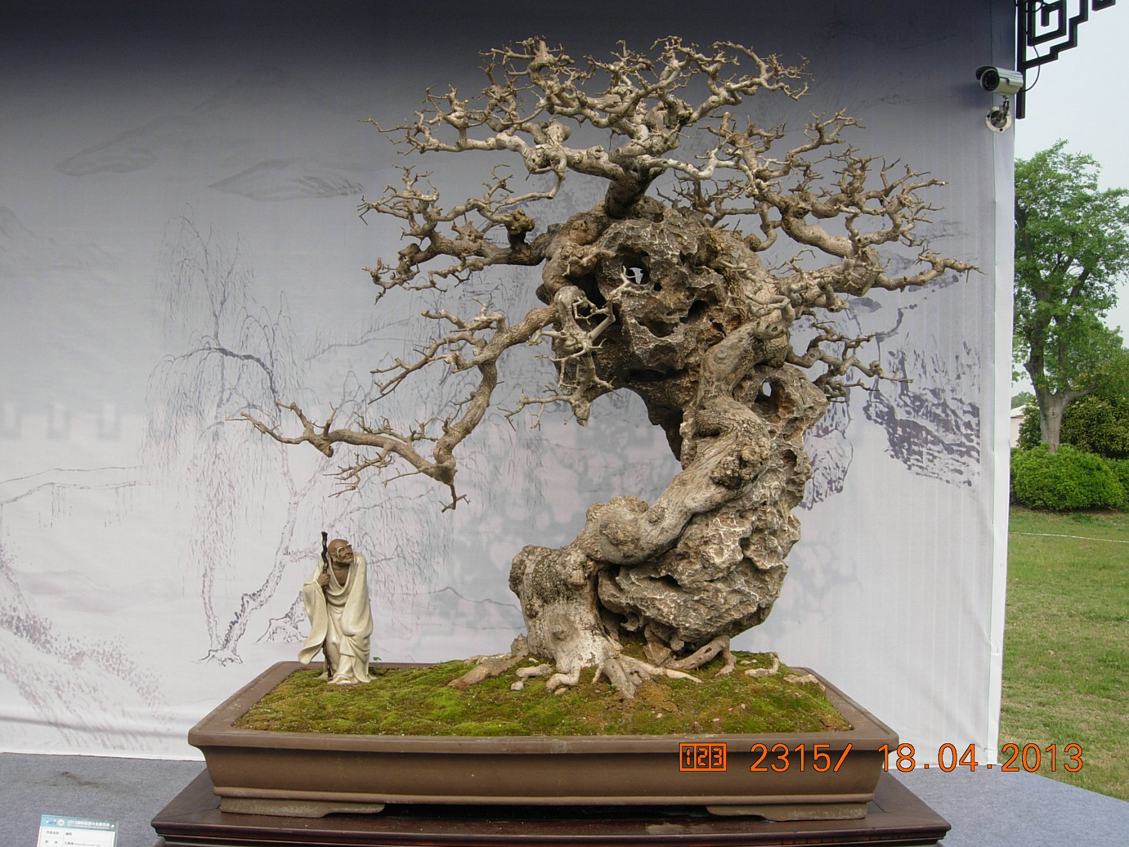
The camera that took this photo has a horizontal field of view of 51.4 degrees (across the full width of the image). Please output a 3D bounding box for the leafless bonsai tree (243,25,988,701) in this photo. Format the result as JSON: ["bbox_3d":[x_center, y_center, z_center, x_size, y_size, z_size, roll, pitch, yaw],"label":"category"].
[{"bbox_3d":[0.078,-0.101,2.100,1.290,1.170,0.780,0,-1,0],"label":"leafless bonsai tree"}]

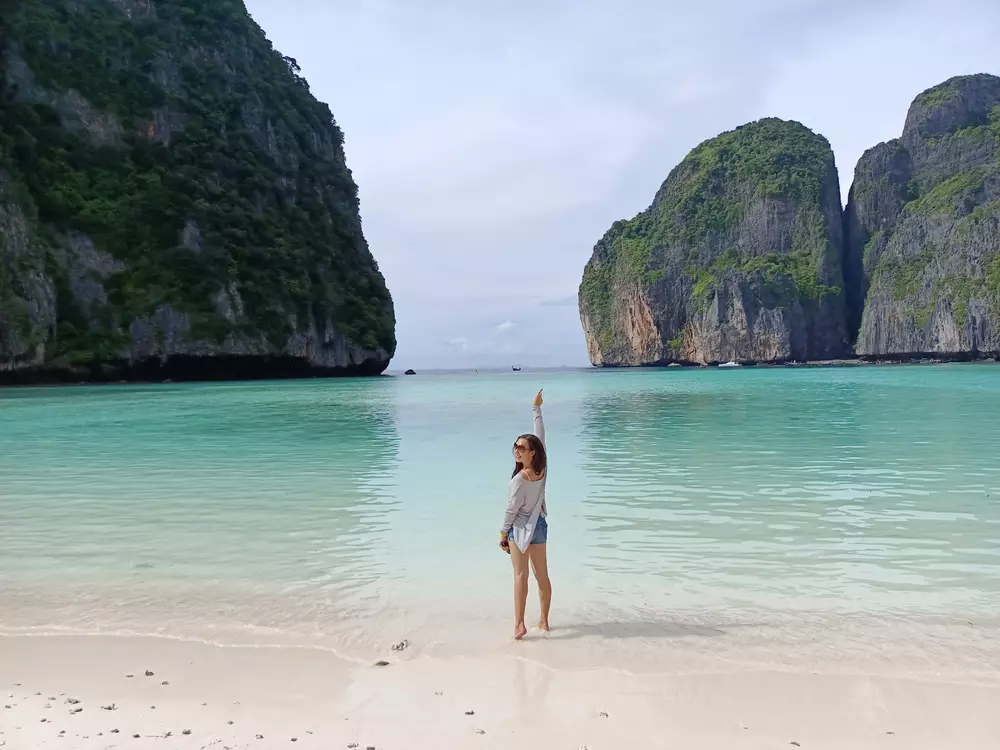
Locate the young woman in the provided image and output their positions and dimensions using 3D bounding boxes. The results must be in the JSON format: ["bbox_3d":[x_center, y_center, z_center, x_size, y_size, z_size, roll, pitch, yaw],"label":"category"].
[{"bbox_3d":[0.206,1.130,5.950,0.440,2.020,0.350,-1,1,-36],"label":"young woman"}]

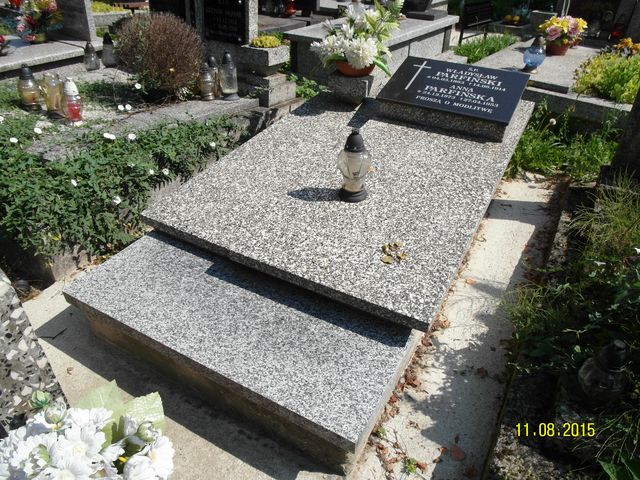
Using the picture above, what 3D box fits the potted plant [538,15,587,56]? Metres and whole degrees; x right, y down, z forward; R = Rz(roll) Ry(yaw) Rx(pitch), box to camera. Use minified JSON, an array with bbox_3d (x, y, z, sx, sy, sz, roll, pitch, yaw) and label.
[{"bbox_3d":[2.003,-1.710,3.675,0.390,0.310,0.360,18,37,24],"label":"potted plant"}]

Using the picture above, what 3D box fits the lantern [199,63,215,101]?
[{"bbox_3d":[-0.734,-1.025,2.869,0.099,0.219,0.099,0,37,0],"label":"lantern"}]

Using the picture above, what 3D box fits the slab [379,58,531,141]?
[{"bbox_3d":[0.667,-0.728,2.249,0.635,0.218,0.426,18,40,23],"label":"slab"}]

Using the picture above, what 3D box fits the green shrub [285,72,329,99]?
[{"bbox_3d":[-0.093,-1.056,3.072,0.300,0.200,0.280,19,41,23],"label":"green shrub"}]

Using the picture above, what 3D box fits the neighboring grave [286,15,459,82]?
[{"bbox_3d":[0.562,-1.825,4.227,0.860,0.400,2.120,18,37,24],"label":"neighboring grave"}]

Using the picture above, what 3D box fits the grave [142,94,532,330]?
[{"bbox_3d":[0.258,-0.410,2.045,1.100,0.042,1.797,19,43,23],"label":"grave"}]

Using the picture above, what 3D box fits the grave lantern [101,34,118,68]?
[{"bbox_3d":[-1.598,-1.435,3.360,0.127,0.232,0.127,19,41,23],"label":"grave lantern"}]

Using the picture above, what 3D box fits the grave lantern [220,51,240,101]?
[{"bbox_3d":[-0.577,-1.055,2.846,0.116,0.294,0.116,0,37,0],"label":"grave lantern"}]

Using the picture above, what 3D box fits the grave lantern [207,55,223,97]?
[{"bbox_3d":[-0.652,-1.020,2.748,0.095,0.260,0.095,18,37,24],"label":"grave lantern"}]

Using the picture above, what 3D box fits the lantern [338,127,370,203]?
[{"bbox_3d":[0.137,-0.287,1.676,0.134,0.265,0.134,1,33,-1],"label":"lantern"}]

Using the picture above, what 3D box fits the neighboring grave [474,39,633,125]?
[{"bbox_3d":[1.912,-1.241,3.402,1.142,0.220,1.472,28,45,32],"label":"neighboring grave"}]

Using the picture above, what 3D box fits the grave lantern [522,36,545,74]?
[{"bbox_3d":[1.498,-1.296,3.094,0.150,0.240,0.150,18,37,24],"label":"grave lantern"}]

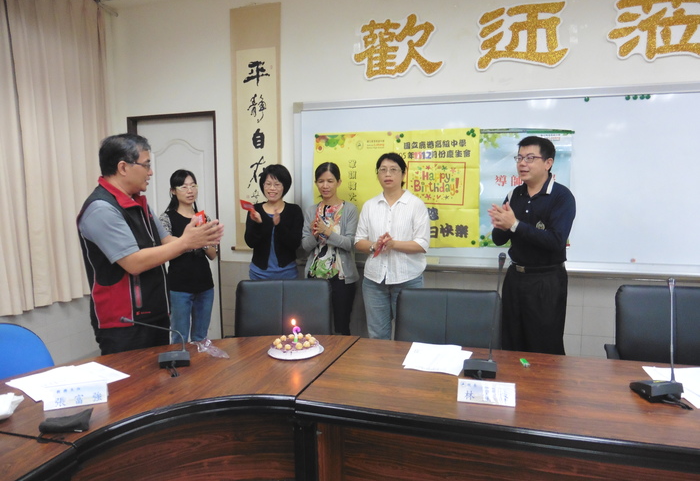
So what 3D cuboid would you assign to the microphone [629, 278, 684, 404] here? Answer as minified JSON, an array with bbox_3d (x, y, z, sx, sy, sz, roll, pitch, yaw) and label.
[{"bbox_3d":[1.050,0.325,1.667,0.125,0.410,0.140,-1,6,-4],"label":"microphone"}]

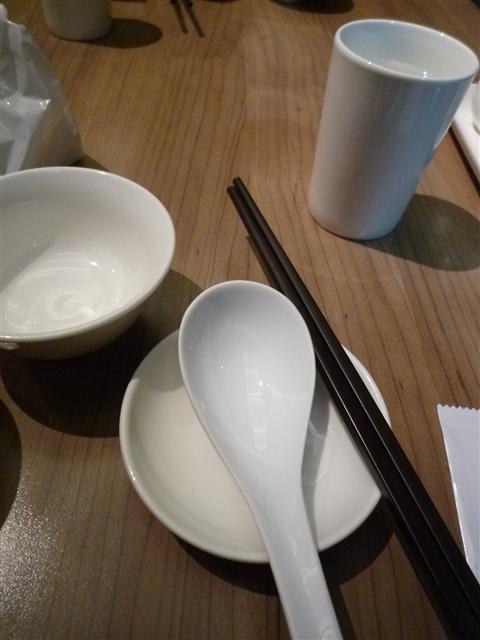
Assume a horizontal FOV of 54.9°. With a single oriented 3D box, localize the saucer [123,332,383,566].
[{"bbox_3d":[0.006,0.043,0.189,0.105,0.020,0.105,3,51,-4],"label":"saucer"}]

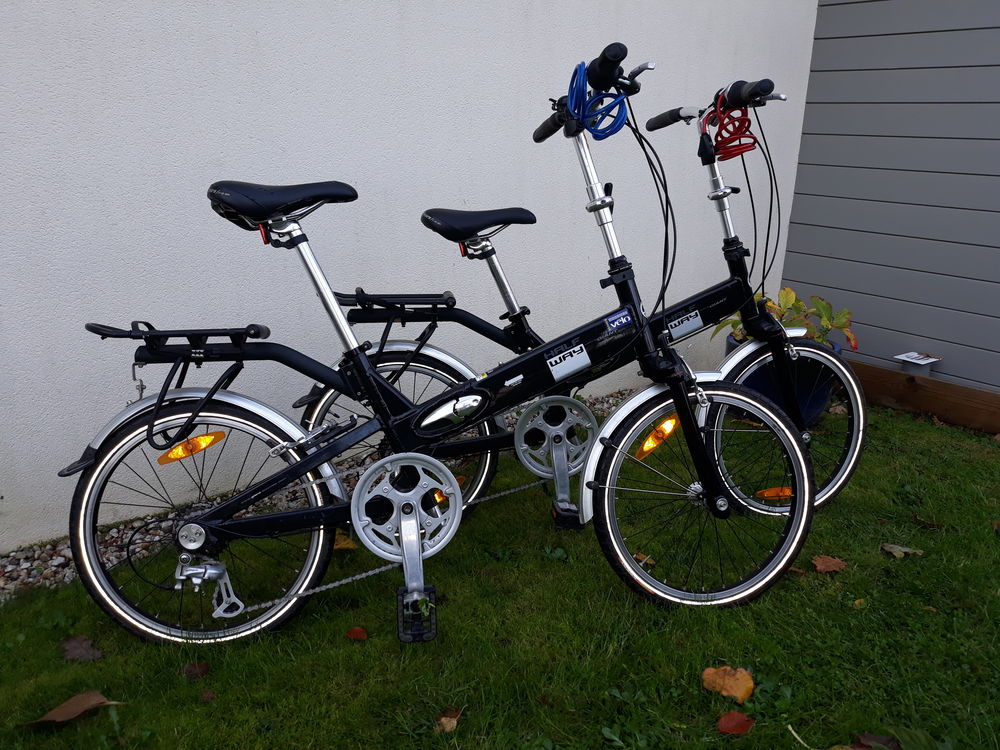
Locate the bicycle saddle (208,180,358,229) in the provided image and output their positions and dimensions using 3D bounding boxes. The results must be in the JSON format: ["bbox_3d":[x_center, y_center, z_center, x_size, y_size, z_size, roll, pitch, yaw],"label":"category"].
[{"bbox_3d":[-0.400,-0.319,1.478,0.268,0.095,0.165,-2,4,-7],"label":"bicycle saddle"}]

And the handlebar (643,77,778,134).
[{"bbox_3d":[0.486,-0.609,1.842,0.110,0.090,0.550,-3,9,-15],"label":"handlebar"}]

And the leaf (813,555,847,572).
[{"bbox_3d":[0.765,0.438,1.812,0.077,0.018,0.055,6,19,14],"label":"leaf"}]

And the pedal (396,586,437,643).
[{"bbox_3d":[-0.156,0.447,1.455,0.068,0.100,0.030,-2,3,-8],"label":"pedal"}]

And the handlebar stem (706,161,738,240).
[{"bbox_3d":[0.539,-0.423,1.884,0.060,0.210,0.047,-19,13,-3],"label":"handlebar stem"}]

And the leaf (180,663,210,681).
[{"bbox_3d":[-0.552,0.538,1.416,0.048,0.015,0.035,-1,18,-8],"label":"leaf"}]

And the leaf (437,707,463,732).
[{"bbox_3d":[-0.085,0.578,1.310,0.042,0.020,0.043,1,18,0],"label":"leaf"}]

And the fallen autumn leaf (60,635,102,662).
[{"bbox_3d":[-0.803,0.525,1.496,0.078,0.020,0.085,-8,18,-26],"label":"fallen autumn leaf"}]

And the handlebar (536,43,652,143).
[{"bbox_3d":[0.152,-0.523,1.536,0.110,0.090,0.550,-3,3,-11],"label":"handlebar"}]

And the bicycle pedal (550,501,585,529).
[{"bbox_3d":[0.165,0.335,1.864,0.074,0.037,0.088,-2,12,-7],"label":"bicycle pedal"}]

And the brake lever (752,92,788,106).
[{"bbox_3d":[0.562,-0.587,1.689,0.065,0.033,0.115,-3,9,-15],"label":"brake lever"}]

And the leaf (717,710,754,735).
[{"bbox_3d":[0.397,0.587,1.317,0.062,0.015,0.047,1,18,0],"label":"leaf"}]

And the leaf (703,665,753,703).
[{"bbox_3d":[0.412,0.556,1.404,0.086,0.020,0.074,8,19,20],"label":"leaf"}]

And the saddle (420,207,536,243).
[{"bbox_3d":[-0.055,-0.352,1.831,0.270,0.080,0.162,-2,10,-7],"label":"saddle"}]

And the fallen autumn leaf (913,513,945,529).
[{"bbox_3d":[1.111,0.377,2.025,0.070,0.020,0.046,8,19,20],"label":"fallen autumn leaf"}]

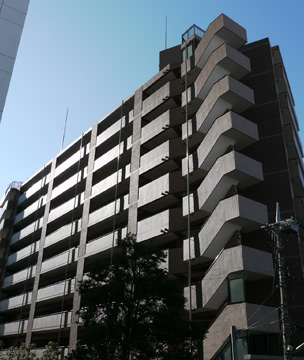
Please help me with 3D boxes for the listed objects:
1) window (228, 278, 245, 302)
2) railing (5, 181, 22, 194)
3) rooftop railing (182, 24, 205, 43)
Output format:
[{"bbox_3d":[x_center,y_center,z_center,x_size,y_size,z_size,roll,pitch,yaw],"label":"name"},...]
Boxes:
[{"bbox_3d":[4.302,5.616,19.707,0.114,1.211,1.054,20,-32,-34],"label":"window"},{"bbox_3d":[-20.582,1.400,57.562,1.454,1.054,3.477,20,-32,-34],"label":"railing"},{"bbox_3d":[3.505,-11.195,30.995,1.568,1.012,1.454,20,-32,-34],"label":"rooftop railing"}]

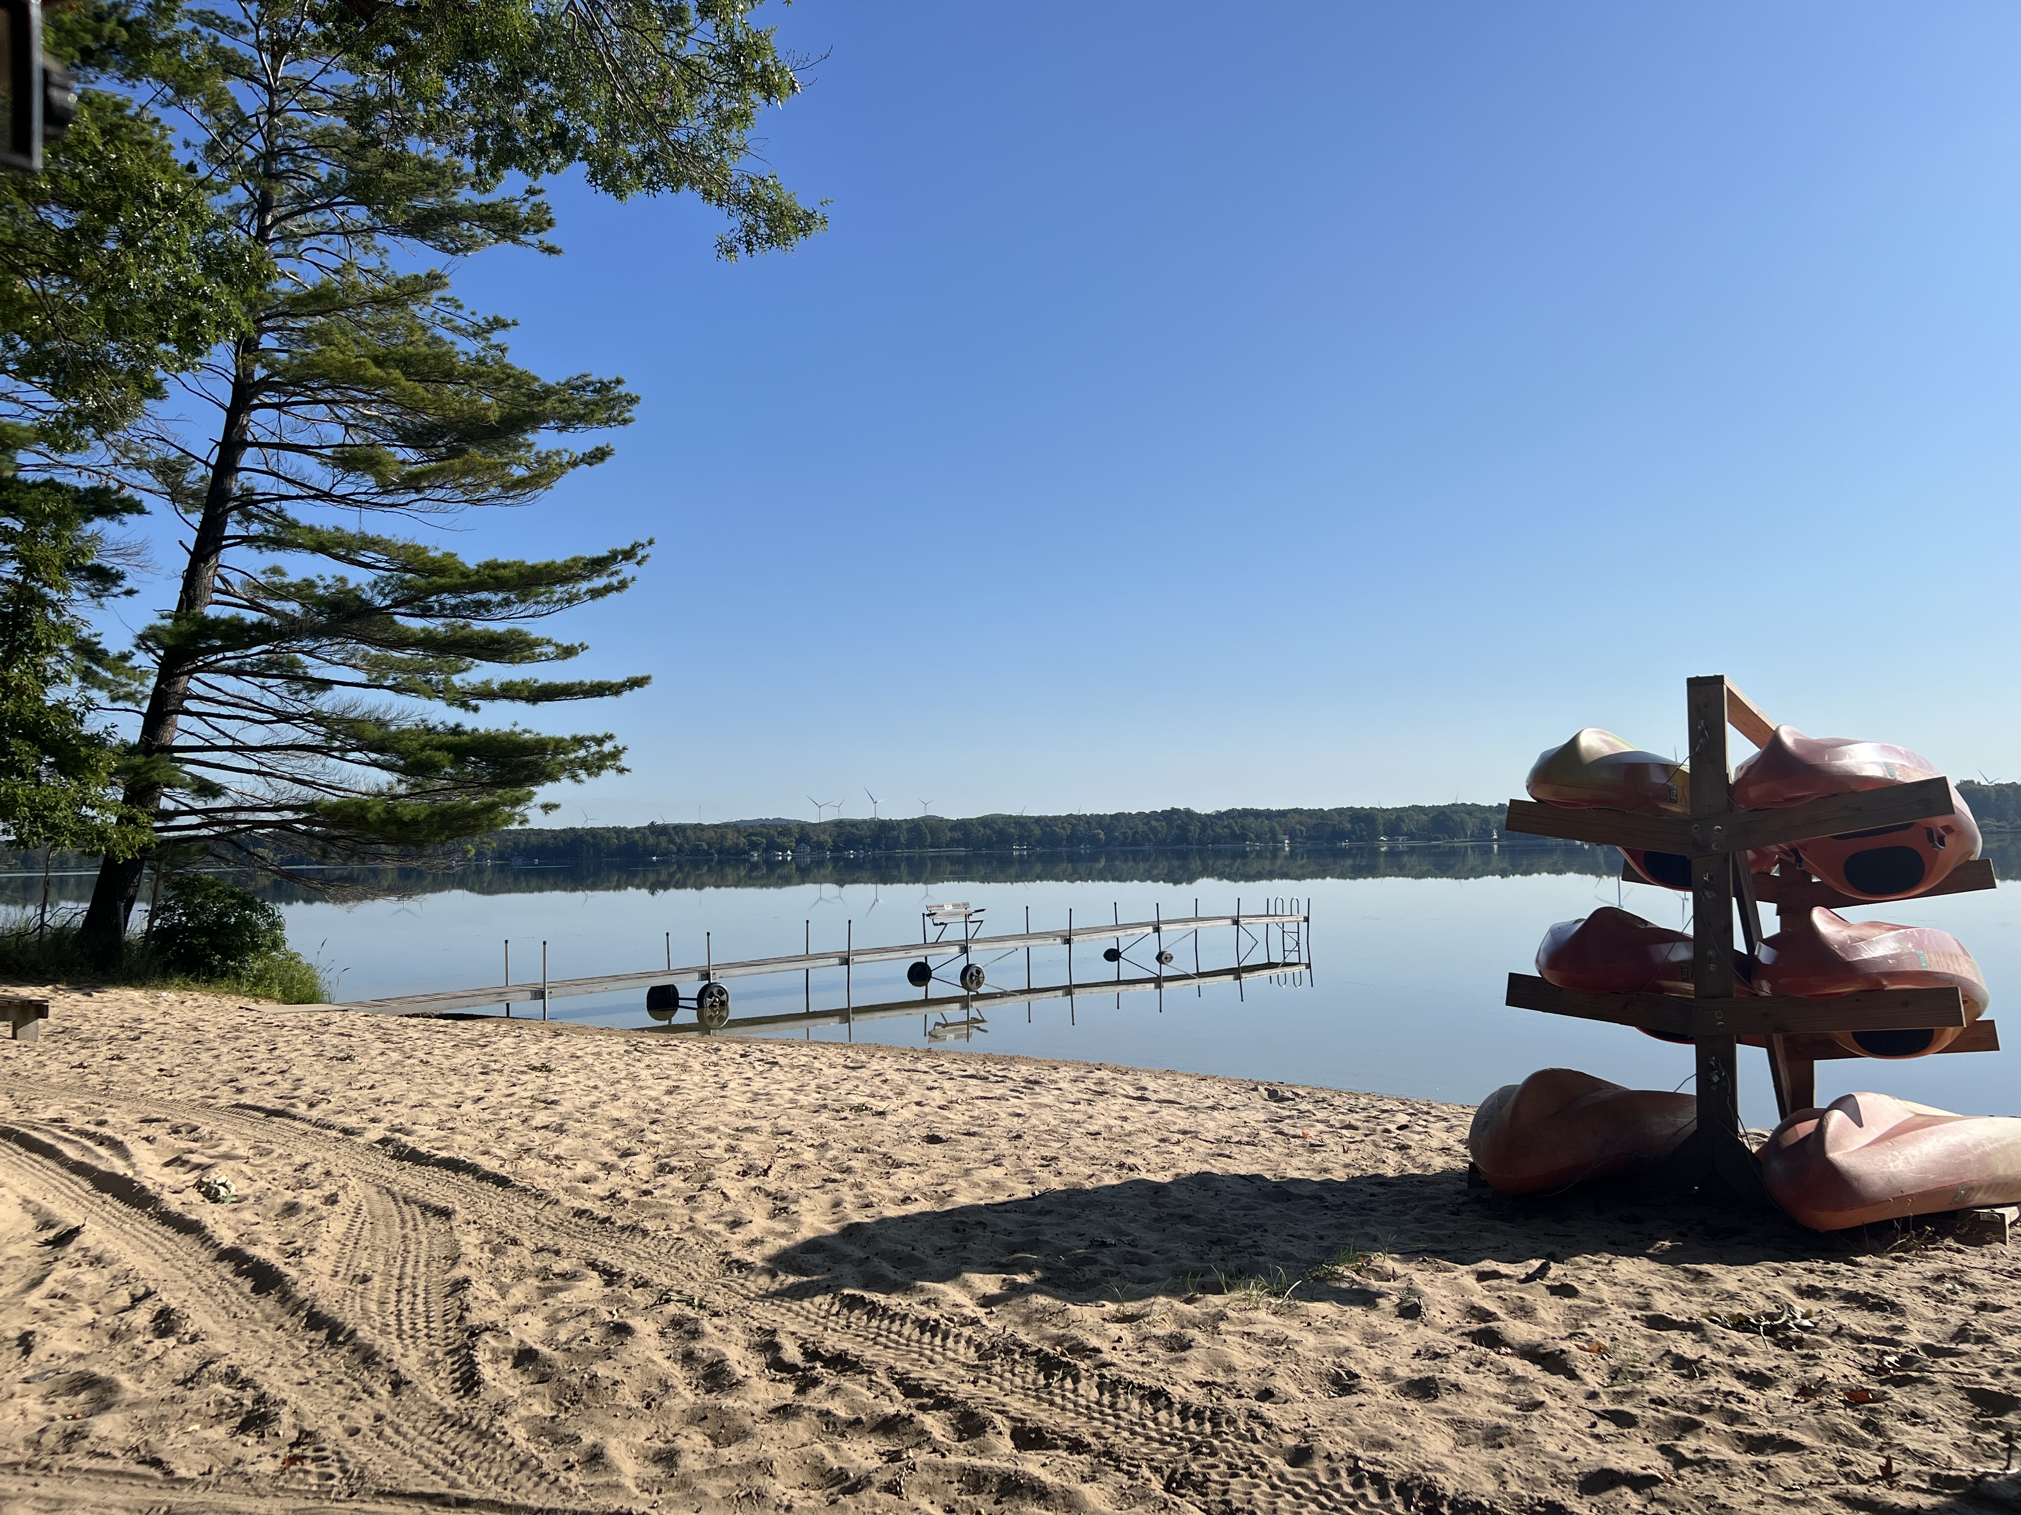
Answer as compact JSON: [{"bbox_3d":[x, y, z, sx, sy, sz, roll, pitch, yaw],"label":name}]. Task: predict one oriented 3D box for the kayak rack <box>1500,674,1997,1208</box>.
[{"bbox_3d":[3.258,0.838,6.585,1.619,1.999,1.908,-4,-14,36],"label":"kayak rack"}]

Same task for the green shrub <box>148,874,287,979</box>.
[{"bbox_3d":[-11.986,2.596,23.000,2.000,1.650,1.900,1,-4,-27],"label":"green shrub"}]

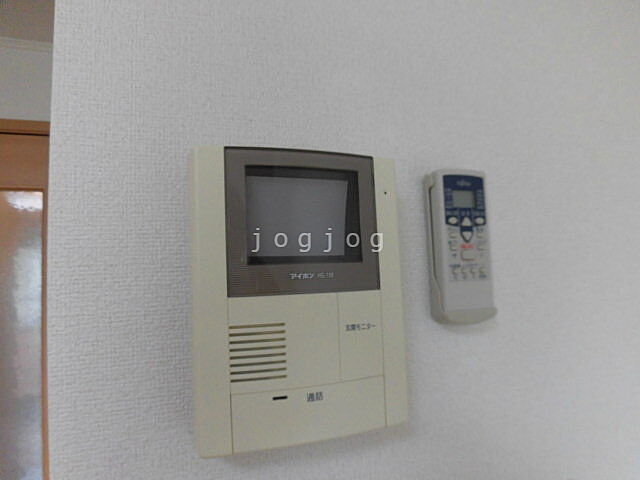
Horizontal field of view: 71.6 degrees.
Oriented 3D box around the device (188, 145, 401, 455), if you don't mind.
[{"bbox_3d":[-0.014,0.042,0.358,0.166,0.220,0.042,-1,-5,-21],"label":"device"}]

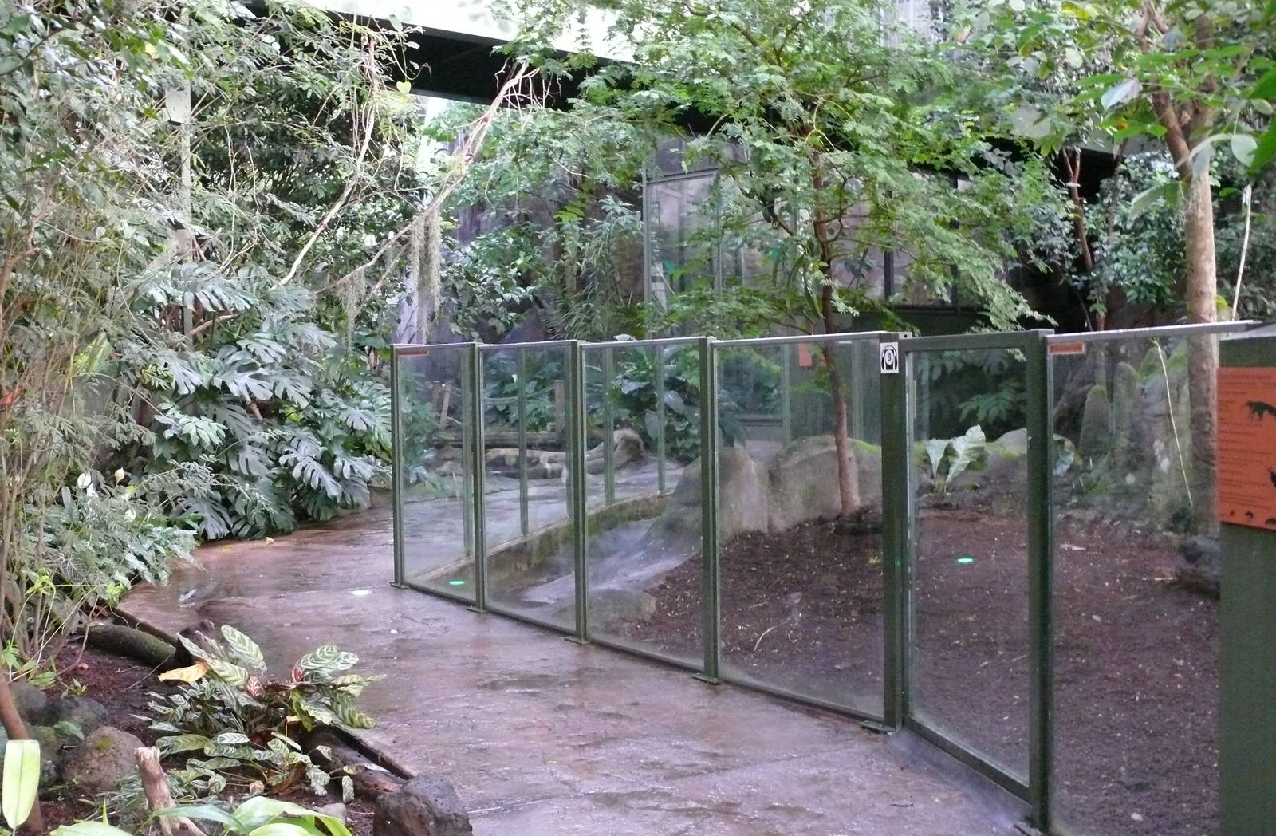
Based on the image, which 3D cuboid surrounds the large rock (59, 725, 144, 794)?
[{"bbox_3d":[-1.766,1.129,4.620,0.255,0.200,0.230,-1,2,-9],"label":"large rock"}]

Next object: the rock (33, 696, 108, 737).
[{"bbox_3d":[-2.104,1.119,5.200,0.265,0.165,0.220,-1,2,-9],"label":"rock"}]

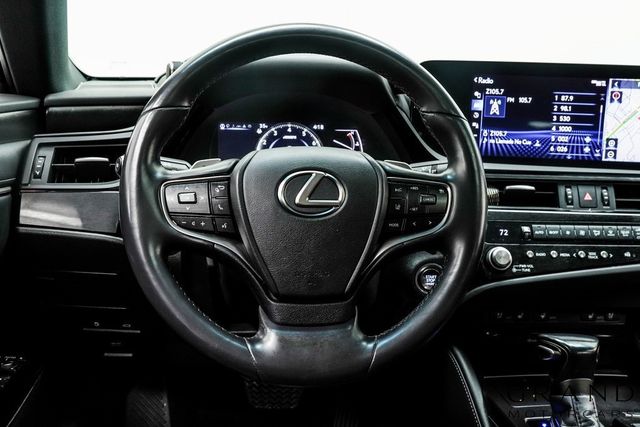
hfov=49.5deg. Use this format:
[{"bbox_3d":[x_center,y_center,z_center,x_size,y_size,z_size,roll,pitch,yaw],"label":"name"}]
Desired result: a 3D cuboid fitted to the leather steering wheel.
[{"bbox_3d":[-0.015,-0.009,0.732,0.372,0.368,0.090,-1,-8,-7],"label":"leather steering wheel"}]

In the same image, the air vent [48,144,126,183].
[{"bbox_3d":[-0.272,-0.061,0.845,0.107,0.047,0.040,0,6,-6],"label":"air vent"}]

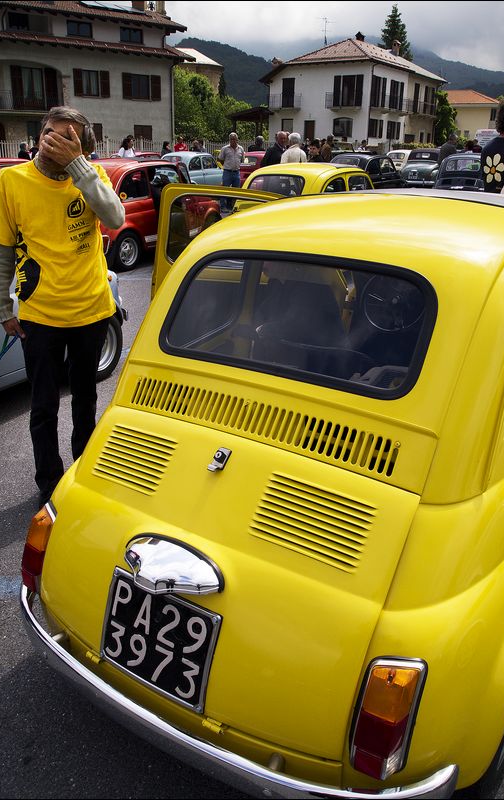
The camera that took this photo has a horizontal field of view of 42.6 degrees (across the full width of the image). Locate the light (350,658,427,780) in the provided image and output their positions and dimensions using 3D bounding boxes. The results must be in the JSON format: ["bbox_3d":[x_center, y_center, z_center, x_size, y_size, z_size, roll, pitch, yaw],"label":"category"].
[{"bbox_3d":[0.253,0.606,1.224,0.110,0.215,0.080,8,15,16],"label":"light"}]

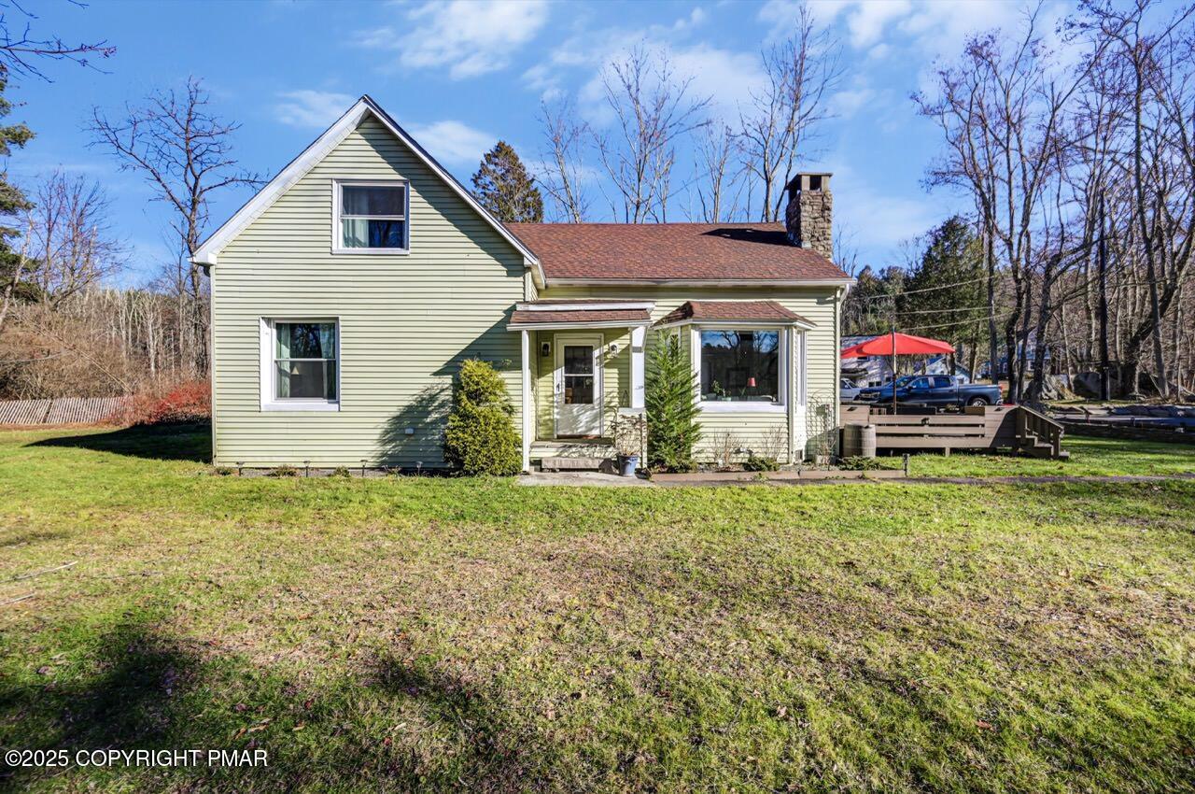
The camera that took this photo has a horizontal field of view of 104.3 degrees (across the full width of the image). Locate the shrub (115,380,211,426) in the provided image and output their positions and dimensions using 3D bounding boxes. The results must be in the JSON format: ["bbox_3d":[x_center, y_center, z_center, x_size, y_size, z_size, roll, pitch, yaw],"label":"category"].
[{"bbox_3d":[-16.900,0.240,18.300,3.200,1.800,2.200,0,1,-1],"label":"shrub"}]

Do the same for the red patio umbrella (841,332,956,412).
[{"bbox_3d":[7.550,-0.390,11.800,2.650,2.620,2.650,0,1,-1],"label":"red patio umbrella"}]

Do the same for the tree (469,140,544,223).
[{"bbox_3d":[-5.100,-6.600,26.000,5.600,14.800,5.600,0,0,0],"label":"tree"}]

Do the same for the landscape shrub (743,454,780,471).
[{"bbox_3d":[3.090,1.245,8.750,0.640,0.320,0.520,0,1,-1],"label":"landscape shrub"}]

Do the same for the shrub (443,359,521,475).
[{"bbox_3d":[-1.920,0.335,7.750,1.250,1.930,1.200,0,0,0],"label":"shrub"}]

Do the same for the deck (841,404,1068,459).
[{"bbox_3d":[7.750,0.770,11.750,5.300,1.150,3.000,0,0,0],"label":"deck"}]

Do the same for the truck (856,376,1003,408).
[{"bbox_3d":[16.500,-0.100,23.300,5.850,1.920,2.050,0,0,0],"label":"truck"}]

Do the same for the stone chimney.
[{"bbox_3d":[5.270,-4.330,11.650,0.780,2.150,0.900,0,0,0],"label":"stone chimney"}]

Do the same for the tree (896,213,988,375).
[{"bbox_3d":[25.880,-7.600,35.000,5.600,12.000,5.600,0,1,-1],"label":"tree"}]

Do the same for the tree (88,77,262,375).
[{"bbox_3d":[-21.980,-7.900,24.200,9.000,17.600,8.500,0,0,0],"label":"tree"}]

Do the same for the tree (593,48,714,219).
[{"bbox_3d":[2.940,-9.000,25.000,6.200,19.700,6.000,0,1,-1],"label":"tree"}]

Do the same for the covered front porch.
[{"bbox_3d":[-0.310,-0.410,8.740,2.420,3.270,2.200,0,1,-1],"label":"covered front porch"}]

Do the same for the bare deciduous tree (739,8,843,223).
[{"bbox_3d":[11.100,-11.000,27.000,6.200,23.400,6.200,0,0,0],"label":"bare deciduous tree"}]

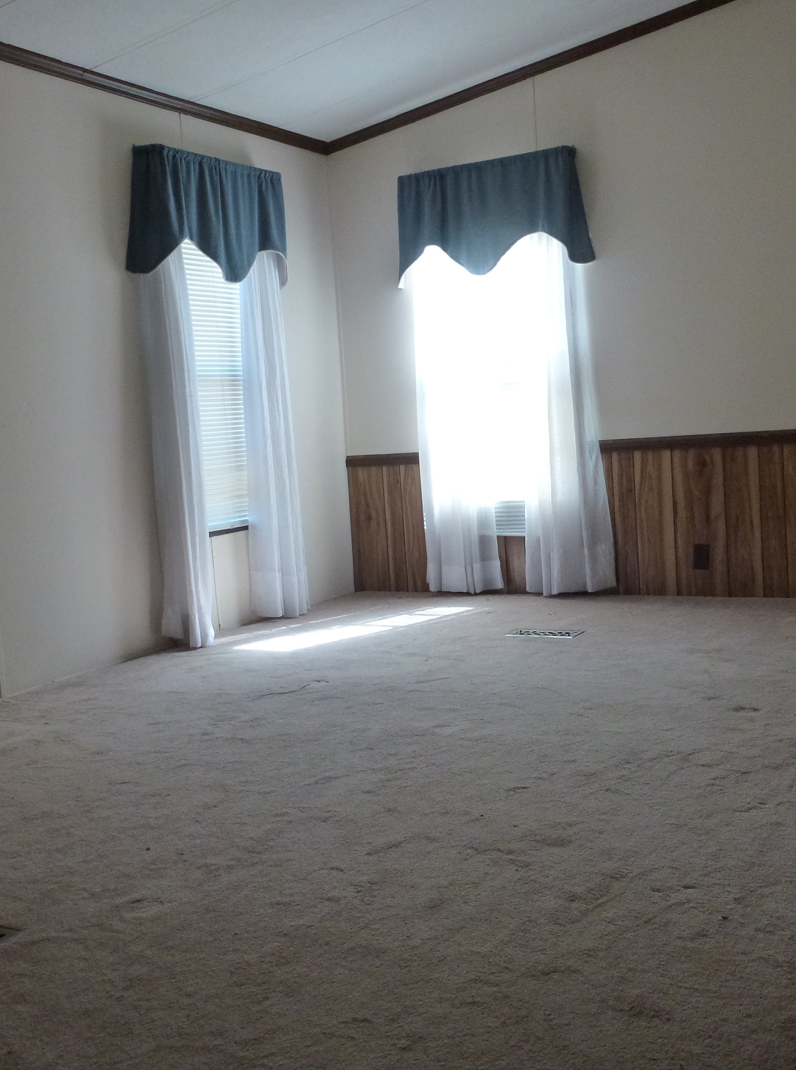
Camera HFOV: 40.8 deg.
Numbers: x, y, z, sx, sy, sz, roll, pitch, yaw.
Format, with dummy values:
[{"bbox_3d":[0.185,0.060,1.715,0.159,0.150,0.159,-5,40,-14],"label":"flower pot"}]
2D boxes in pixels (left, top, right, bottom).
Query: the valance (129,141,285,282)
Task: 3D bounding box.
[{"bbox_3d":[-0.811,-1.389,4.777,0.155,0.545,0.970,-1,7,32],"label":"valance"}]

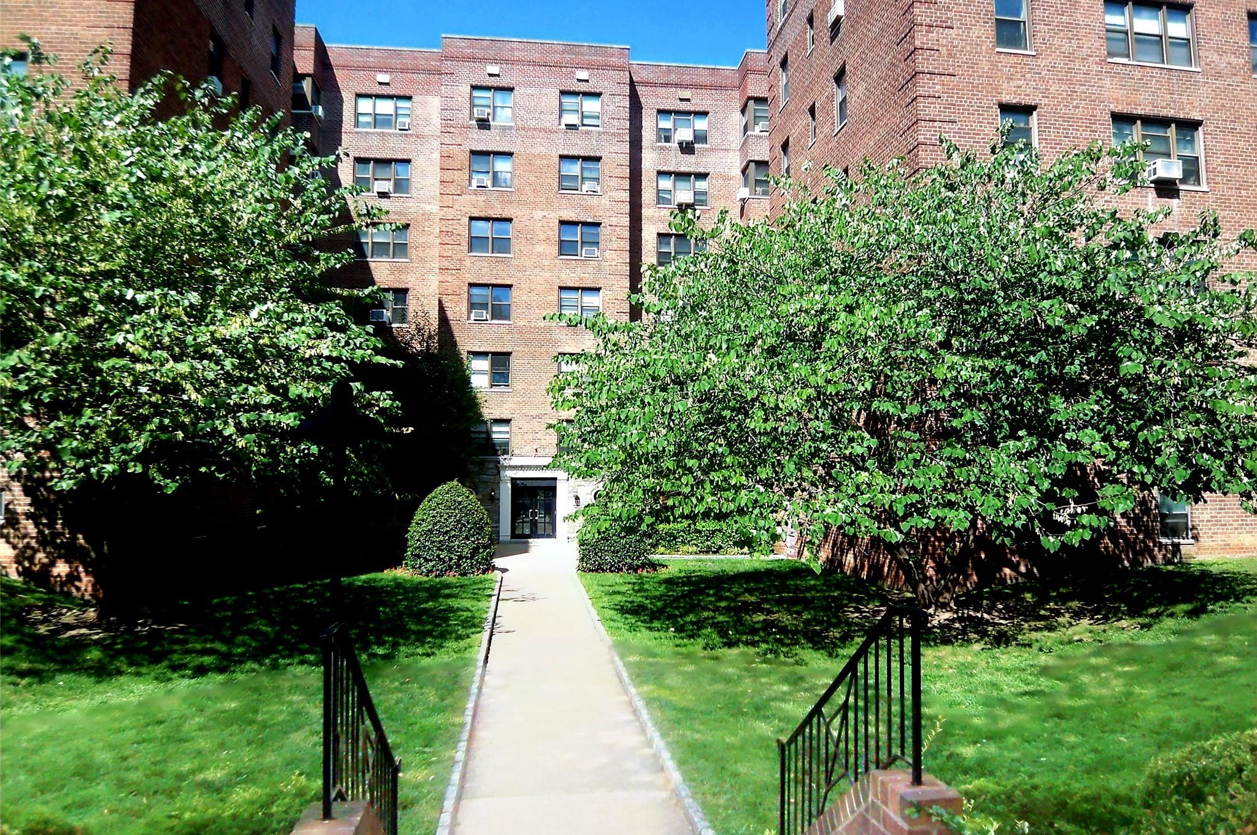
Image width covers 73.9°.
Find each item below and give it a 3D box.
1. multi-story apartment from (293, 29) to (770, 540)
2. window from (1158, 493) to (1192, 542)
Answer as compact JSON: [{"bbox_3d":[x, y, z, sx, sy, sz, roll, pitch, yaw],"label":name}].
[{"bbox_3d":[-4.130,-4.798,37.867,19.300,20.100,10.000,1,-4,-6],"label":"multi-story apartment"},{"bbox_3d":[11.607,2.071,17.747,0.760,1.200,0.120,1,-4,-8],"label":"window"}]

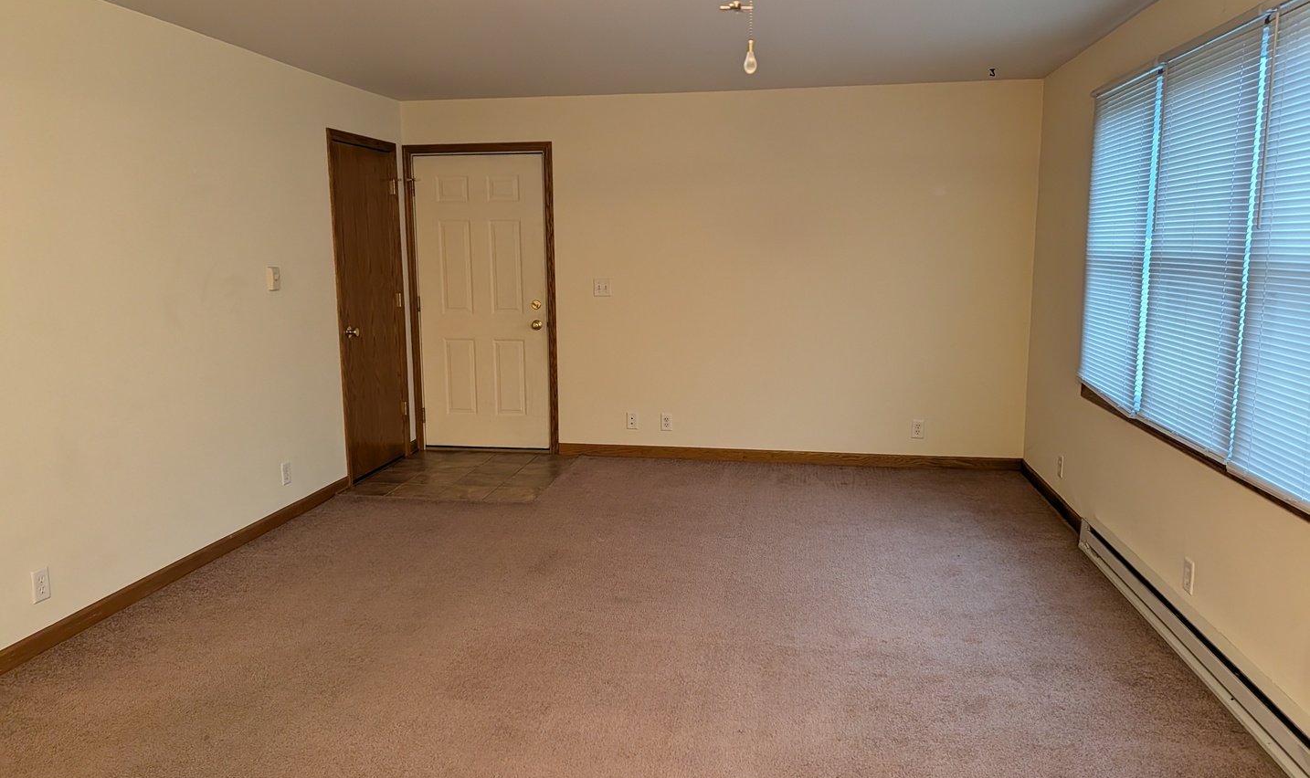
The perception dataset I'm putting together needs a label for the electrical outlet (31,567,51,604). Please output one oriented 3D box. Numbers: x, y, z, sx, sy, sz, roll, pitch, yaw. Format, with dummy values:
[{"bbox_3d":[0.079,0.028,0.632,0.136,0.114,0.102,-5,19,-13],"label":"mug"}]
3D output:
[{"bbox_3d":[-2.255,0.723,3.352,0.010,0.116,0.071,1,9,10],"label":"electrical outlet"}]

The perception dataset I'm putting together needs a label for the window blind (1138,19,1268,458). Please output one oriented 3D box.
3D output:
[{"bbox_3d":[1.920,-0.513,3.257,0.040,1.390,0.840,1,9,10],"label":"window blind"}]

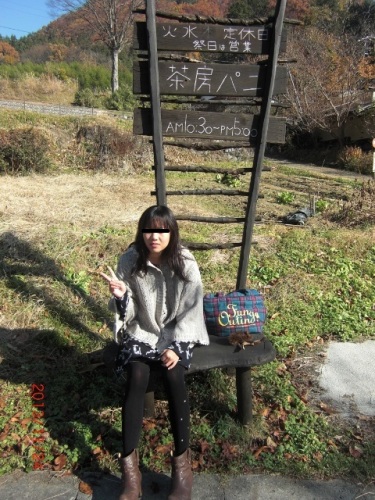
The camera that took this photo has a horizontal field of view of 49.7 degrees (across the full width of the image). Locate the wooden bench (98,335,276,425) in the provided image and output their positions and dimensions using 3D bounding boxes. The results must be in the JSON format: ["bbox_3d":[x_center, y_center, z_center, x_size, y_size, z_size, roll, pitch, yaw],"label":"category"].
[{"bbox_3d":[0.000,0.715,2.239,0.930,0.430,0.380,0,18,-1],"label":"wooden bench"}]

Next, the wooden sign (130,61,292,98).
[{"bbox_3d":[0.135,-0.912,2.170,0.840,0.172,0.025,-2,6,-8],"label":"wooden sign"}]

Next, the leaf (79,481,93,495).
[{"bbox_3d":[-0.456,1.067,1.815,0.050,0.017,0.075,-12,21,-33],"label":"leaf"}]

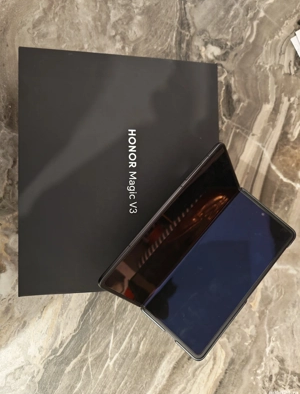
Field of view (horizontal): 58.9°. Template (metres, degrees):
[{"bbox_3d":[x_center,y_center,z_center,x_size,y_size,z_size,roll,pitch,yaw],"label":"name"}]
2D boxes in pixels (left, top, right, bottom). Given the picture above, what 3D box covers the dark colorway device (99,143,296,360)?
[{"bbox_3d":[0.049,0.052,0.253,0.134,0.042,0.157,44,83,-15],"label":"dark colorway device"}]

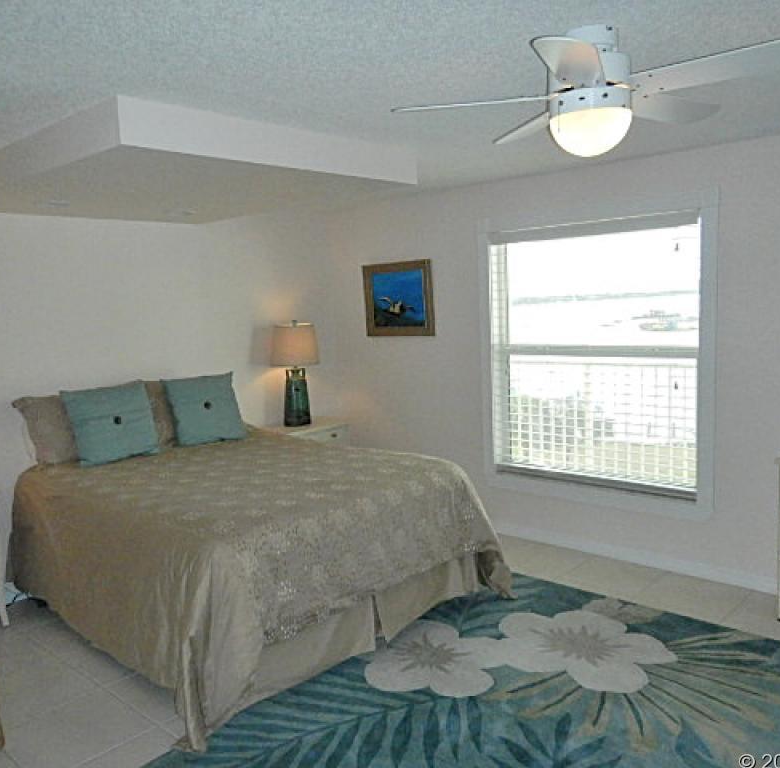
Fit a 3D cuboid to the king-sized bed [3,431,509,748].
[{"bbox_3d":[-0.798,0.840,3.993,2.120,0.730,1.730,3,9,41],"label":"king-sized bed"}]

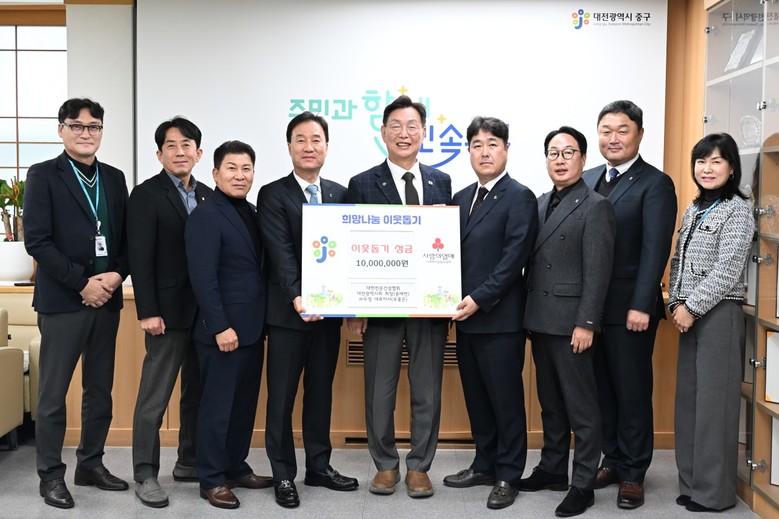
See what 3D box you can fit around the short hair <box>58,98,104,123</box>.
[{"bbox_3d":[-1.387,-0.647,3.700,0.185,0.140,0.205,-1,4,-28],"label":"short hair"}]

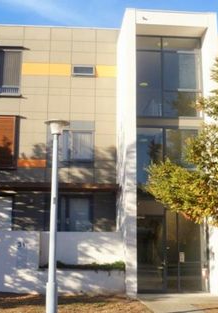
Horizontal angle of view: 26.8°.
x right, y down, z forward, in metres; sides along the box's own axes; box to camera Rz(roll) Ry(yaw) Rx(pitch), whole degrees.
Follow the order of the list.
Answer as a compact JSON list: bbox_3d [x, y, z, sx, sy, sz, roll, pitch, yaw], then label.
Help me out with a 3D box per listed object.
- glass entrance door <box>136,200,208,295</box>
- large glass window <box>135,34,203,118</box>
[{"bbox_3d":[2.098,3.005,15.210,2.443,2.957,0.100,1,-13,-3],"label":"glass entrance door"},{"bbox_3d":[2.159,-2.900,16.573,2.433,3.146,0.100,1,-13,-3],"label":"large glass window"}]

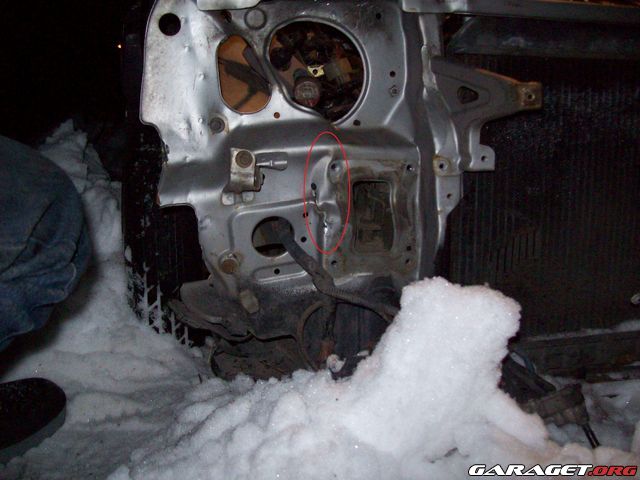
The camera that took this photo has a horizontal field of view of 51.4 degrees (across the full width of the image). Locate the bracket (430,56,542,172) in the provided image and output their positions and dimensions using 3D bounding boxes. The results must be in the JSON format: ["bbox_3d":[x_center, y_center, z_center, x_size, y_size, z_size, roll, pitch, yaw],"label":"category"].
[{"bbox_3d":[0.214,-0.162,0.860,0.145,0.150,0.050,0,8,-5],"label":"bracket"}]

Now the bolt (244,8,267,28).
[{"bbox_3d":[-0.082,-0.282,0.850,0.027,0.027,0.015,1,7,0],"label":"bolt"}]

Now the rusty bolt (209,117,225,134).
[{"bbox_3d":[-0.136,-0.150,0.870,0.021,0.021,0.014,1,7,0],"label":"rusty bolt"}]

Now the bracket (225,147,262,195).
[{"bbox_3d":[-0.099,-0.089,0.870,0.044,0.058,0.035,1,8,5],"label":"bracket"}]

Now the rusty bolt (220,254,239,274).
[{"bbox_3d":[-0.121,0.033,0.890,0.024,0.024,0.015,1,7,0],"label":"rusty bolt"}]

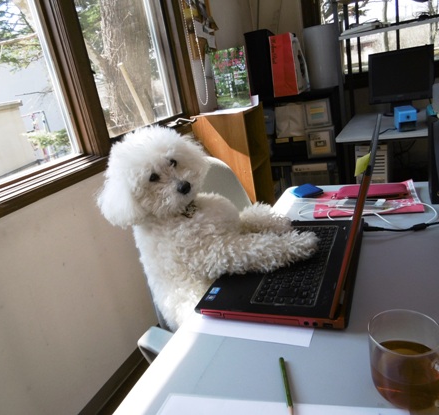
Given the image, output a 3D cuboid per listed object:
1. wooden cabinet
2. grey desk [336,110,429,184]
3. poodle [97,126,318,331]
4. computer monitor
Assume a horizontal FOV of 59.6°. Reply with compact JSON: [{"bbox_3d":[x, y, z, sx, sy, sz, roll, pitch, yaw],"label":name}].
[{"bbox_3d":[0.126,-0.131,2.296,0.295,0.880,0.310,-1,22,26],"label":"wooden cabinet"},{"bbox_3d":[1.095,-0.173,2.227,0.660,0.670,0.670,-1,22,26],"label":"grey desk"},{"bbox_3d":[-0.020,0.068,0.856,0.460,0.500,0.280,2,23,30],"label":"poodle"},{"bbox_3d":[1.056,-0.726,2.232,0.335,0.365,0.180,-1,22,26],"label":"computer monitor"}]

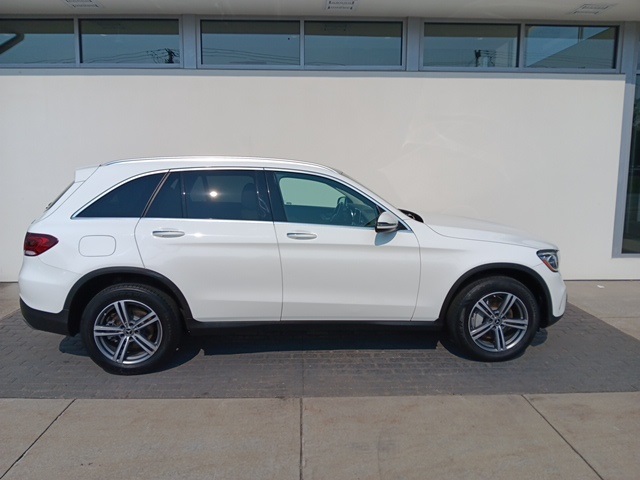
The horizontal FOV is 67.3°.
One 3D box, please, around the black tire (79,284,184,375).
[{"bbox_3d":[-1.446,0.673,3.713,0.735,0.730,0.240,-1,7,-5],"label":"black tire"}]

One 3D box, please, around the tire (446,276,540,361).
[{"bbox_3d":[1.417,0.639,3.955,0.735,0.730,0.240,-1,7,-5],"label":"tire"}]

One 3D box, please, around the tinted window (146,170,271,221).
[{"bbox_3d":[-0.839,-0.350,3.692,0.930,0.385,0.080,-1,-10,-5],"label":"tinted window"}]

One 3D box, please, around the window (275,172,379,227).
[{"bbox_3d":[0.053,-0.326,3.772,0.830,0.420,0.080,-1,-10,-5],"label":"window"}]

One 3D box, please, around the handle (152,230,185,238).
[{"bbox_3d":[-1.120,-0.044,3.564,0.235,0.055,0.055,-1,7,-5],"label":"handle"}]

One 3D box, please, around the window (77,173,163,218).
[{"bbox_3d":[-1.493,-0.343,3.647,0.630,0.370,0.080,-1,-10,-5],"label":"window"}]

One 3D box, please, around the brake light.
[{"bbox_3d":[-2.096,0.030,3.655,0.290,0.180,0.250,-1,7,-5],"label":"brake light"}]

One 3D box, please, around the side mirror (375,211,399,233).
[{"bbox_3d":[0.503,-0.136,3.631,0.150,0.158,0.210,-1,7,-5],"label":"side mirror"}]

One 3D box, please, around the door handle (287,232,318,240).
[{"bbox_3d":[-0.134,-0.029,3.650,0.232,0.055,0.055,-1,7,-5],"label":"door handle"}]

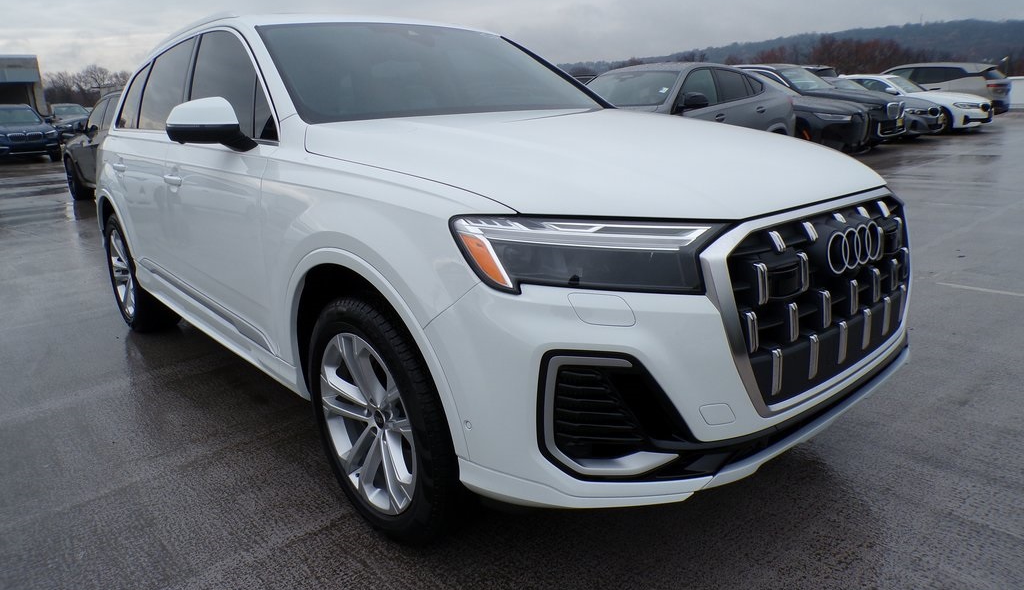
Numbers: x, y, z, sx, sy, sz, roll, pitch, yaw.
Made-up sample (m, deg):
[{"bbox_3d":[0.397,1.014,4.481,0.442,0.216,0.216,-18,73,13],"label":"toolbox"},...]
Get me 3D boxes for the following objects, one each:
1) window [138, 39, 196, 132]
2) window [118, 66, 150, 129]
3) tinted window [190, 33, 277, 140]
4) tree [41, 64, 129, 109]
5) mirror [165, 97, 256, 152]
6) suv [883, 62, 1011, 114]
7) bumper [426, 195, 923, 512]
[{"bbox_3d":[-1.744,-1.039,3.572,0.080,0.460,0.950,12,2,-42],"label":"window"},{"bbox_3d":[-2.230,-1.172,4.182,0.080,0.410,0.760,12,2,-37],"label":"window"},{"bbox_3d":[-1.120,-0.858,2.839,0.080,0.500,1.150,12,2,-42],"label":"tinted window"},{"bbox_3d":[-35.960,-17.030,60.000,7.500,5.500,6.500,-11,17,-28],"label":"tree"},{"bbox_3d":[-1.083,-0.613,2.538,0.270,0.190,0.180,-15,19,-38],"label":"mirror"},{"bbox_3d":[12.689,-6.367,22.345,1.970,1.690,4.950,-16,21,-40],"label":"suv"},{"bbox_3d":[0.735,0.043,2.101,1.940,0.690,0.630,-15,19,-38],"label":"bumper"}]

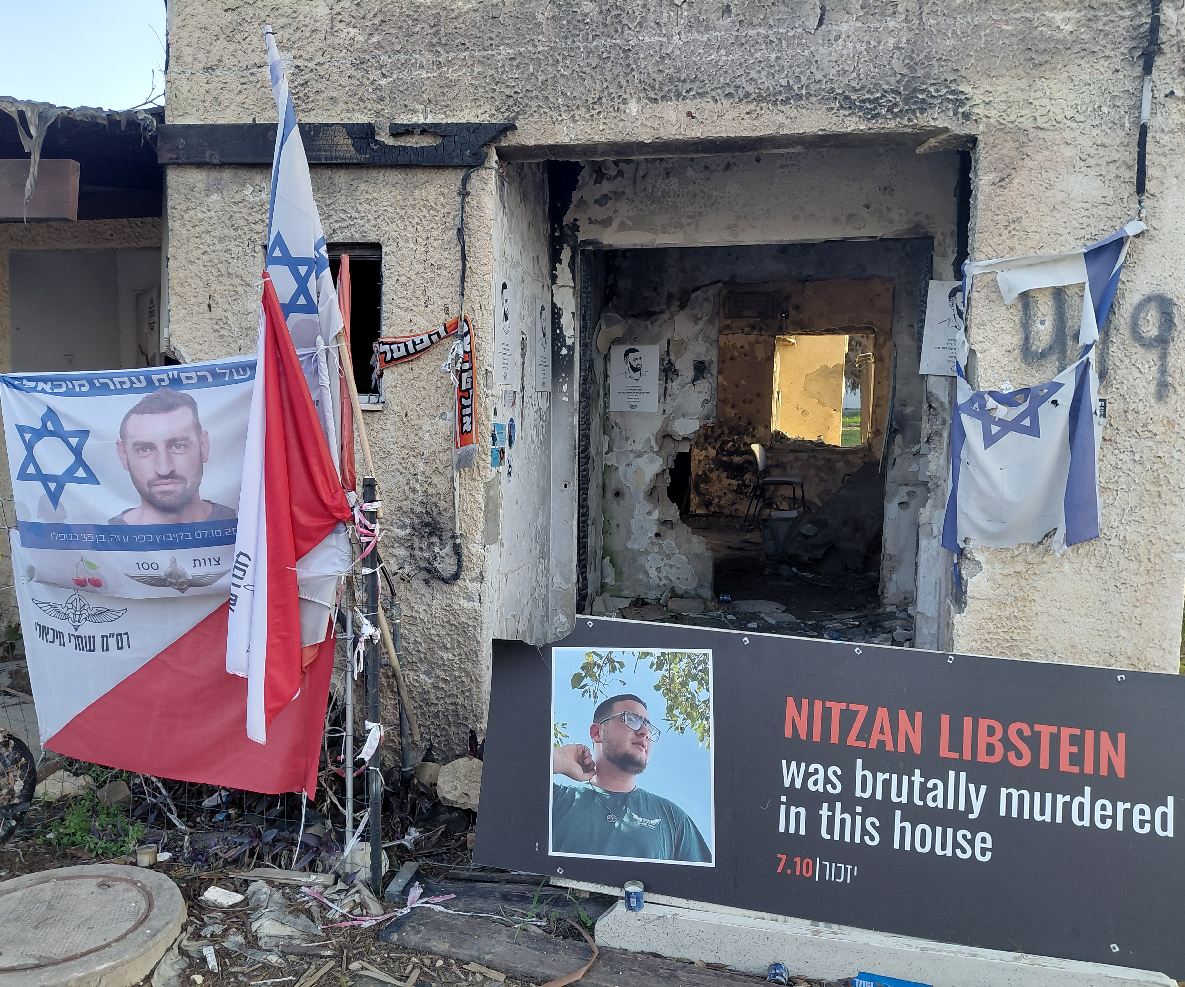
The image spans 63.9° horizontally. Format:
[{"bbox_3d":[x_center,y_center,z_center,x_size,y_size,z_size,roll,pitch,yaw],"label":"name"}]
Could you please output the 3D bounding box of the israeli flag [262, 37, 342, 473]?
[{"bbox_3d":[-0.880,-0.734,2.880,0.220,1.260,0.200,1,6,-3],"label":"israeli flag"}]

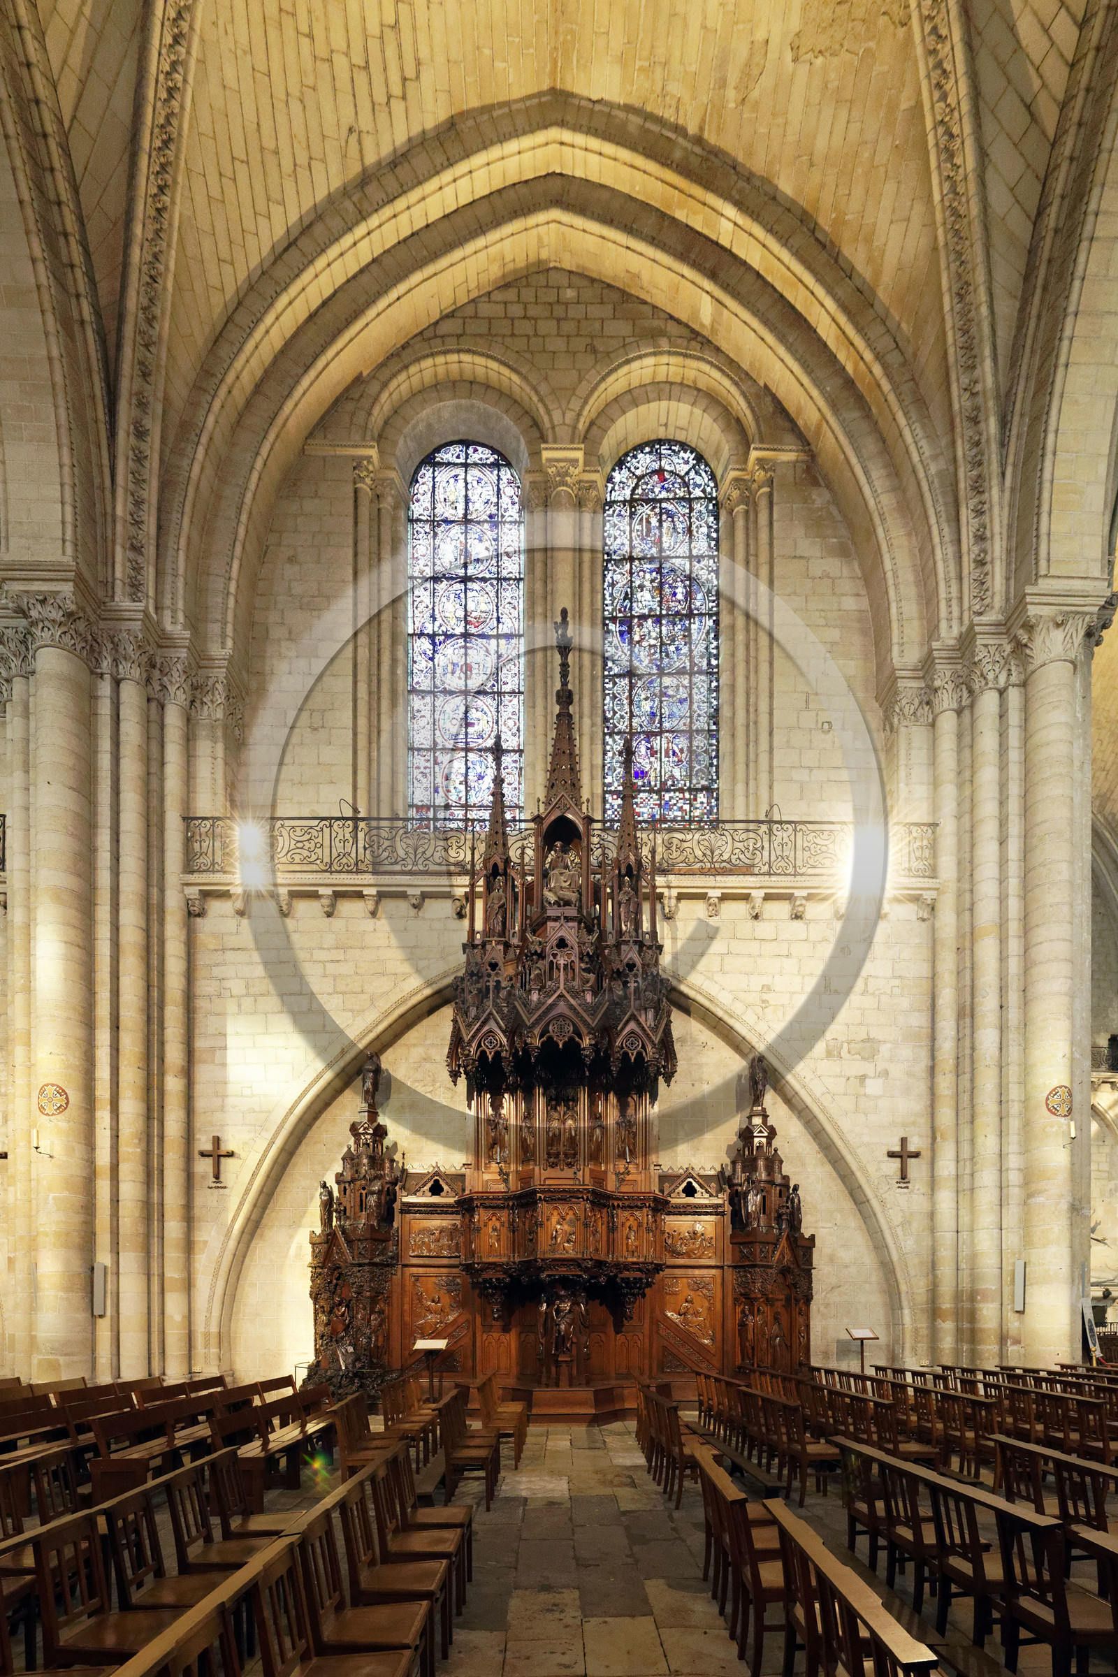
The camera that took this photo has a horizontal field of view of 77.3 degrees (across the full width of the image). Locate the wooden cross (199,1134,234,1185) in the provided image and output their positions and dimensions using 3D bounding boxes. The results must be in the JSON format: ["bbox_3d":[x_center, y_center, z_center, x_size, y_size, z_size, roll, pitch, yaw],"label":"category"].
[{"bbox_3d":[-6.370,5.970,12.950,0.630,0.860,0.100,0,0,0],"label":"wooden cross"}]

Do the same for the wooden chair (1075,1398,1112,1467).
[{"bbox_3d":[5.180,5.680,6.550,0.460,0.870,0.460,0,0,0],"label":"wooden chair"}]

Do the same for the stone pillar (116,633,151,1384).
[{"bbox_3d":[-7.560,3.110,12.400,0.560,13.400,0.560,0,0,0],"label":"stone pillar"}]

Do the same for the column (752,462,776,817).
[{"bbox_3d":[3.960,-3.760,13.500,0.390,6.950,0.390,0,0,0],"label":"column"}]

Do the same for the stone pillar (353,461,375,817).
[{"bbox_3d":[-3.770,-3.760,13.500,0.390,6.950,0.390,0,0,0],"label":"stone pillar"}]

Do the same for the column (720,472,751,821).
[{"bbox_3d":[3.500,-3.730,13.800,0.520,6.950,0.500,0,0,0],"label":"column"}]

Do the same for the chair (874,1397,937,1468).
[{"bbox_3d":[3.240,5.660,6.530,0.470,0.870,0.460,0,0,0],"label":"chair"}]

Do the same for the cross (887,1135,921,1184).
[{"bbox_3d":[6.430,5.970,12.950,0.630,0.860,0.100,0,0,0],"label":"cross"}]

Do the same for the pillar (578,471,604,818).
[{"bbox_3d":[0.634,-3.740,13.800,0.500,6.950,0.500,0,0,0],"label":"pillar"}]

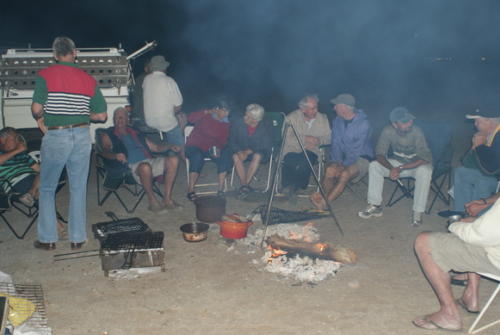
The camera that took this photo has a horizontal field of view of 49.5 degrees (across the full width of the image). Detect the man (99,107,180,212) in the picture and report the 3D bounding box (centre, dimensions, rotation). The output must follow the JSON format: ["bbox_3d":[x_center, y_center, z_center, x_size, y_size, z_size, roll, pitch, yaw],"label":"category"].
[{"bbox_3d":[-1.235,-0.128,6.101,0.700,1.080,0.950,-11,15,-43],"label":"man"}]

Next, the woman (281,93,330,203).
[{"bbox_3d":[0.660,-0.250,6.501,0.560,1.180,0.850,2,11,12],"label":"woman"}]

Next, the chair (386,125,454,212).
[{"bbox_3d":[1.860,-0.021,6.056,0.700,0.900,0.600,10,15,41],"label":"chair"}]

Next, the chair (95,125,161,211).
[{"bbox_3d":[-1.360,-0.040,6.170,0.600,0.880,0.770,7,13,31],"label":"chair"}]

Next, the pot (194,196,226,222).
[{"bbox_3d":[-0.400,0.416,5.577,0.310,0.215,0.310,0,11,0],"label":"pot"}]

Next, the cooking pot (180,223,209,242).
[{"bbox_3d":[-0.490,0.593,4.963,0.245,0.110,0.245,0,11,0],"label":"cooking pot"}]

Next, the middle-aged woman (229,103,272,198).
[{"bbox_3d":[-0.005,-0.274,6.735,0.500,1.120,0.720,3,12,17],"label":"middle-aged woman"}]

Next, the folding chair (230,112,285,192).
[{"bbox_3d":[0.100,-0.196,6.909,0.600,0.920,0.620,3,11,14],"label":"folding chair"}]

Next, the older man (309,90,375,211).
[{"bbox_3d":[1.070,-0.215,6.243,0.540,1.210,0.820,8,14,37],"label":"older man"}]

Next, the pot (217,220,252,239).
[{"bbox_3d":[-0.148,0.552,5.074,0.335,0.145,0.265,0,11,0],"label":"pot"}]

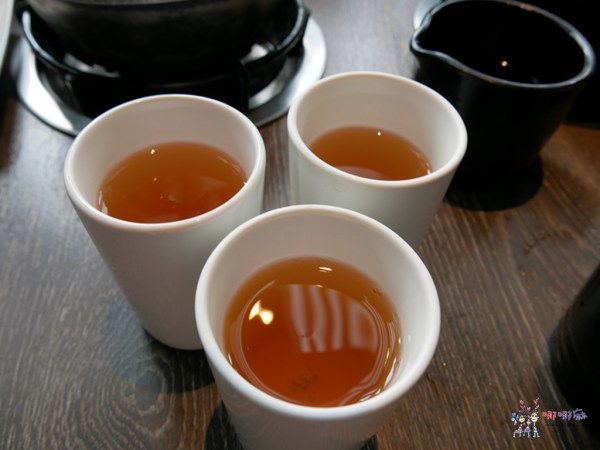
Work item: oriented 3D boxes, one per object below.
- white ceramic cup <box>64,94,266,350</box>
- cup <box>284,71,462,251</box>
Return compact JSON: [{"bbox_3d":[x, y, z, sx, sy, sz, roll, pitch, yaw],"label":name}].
[{"bbox_3d":[-0.053,0.005,0.226,0.075,0.101,0.075,2,50,-2],"label":"white ceramic cup"},{"bbox_3d":[0.031,-0.011,0.245,0.075,0.101,0.075,2,50,-2],"label":"cup"}]

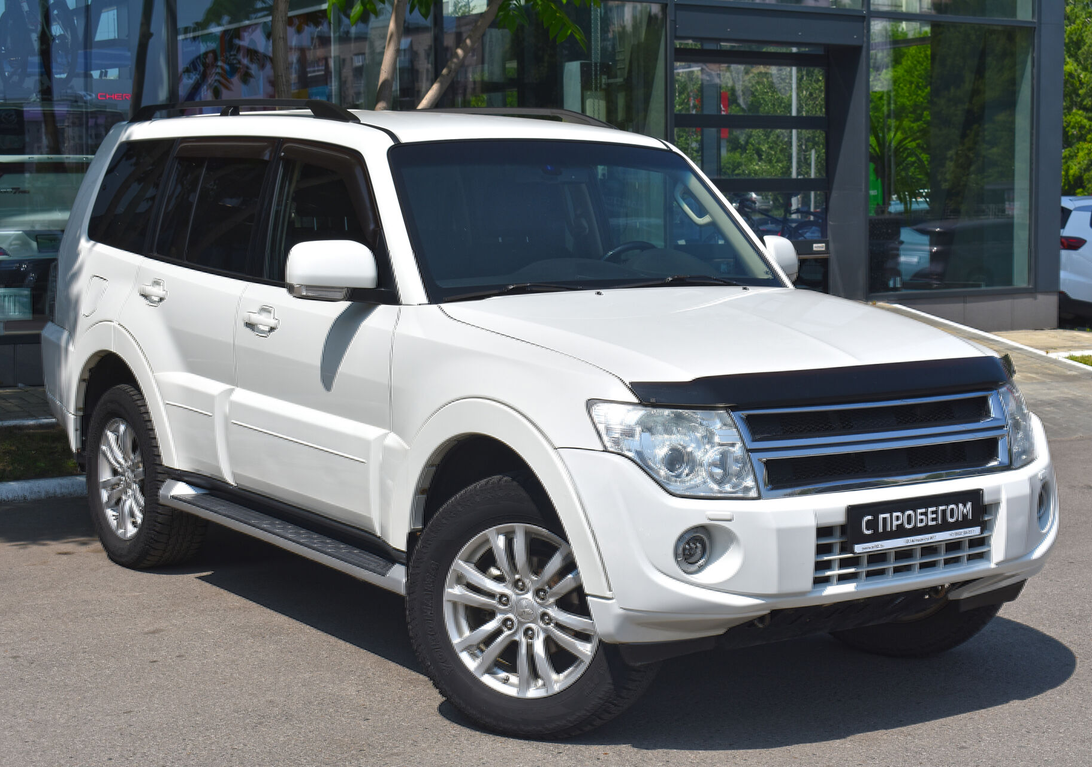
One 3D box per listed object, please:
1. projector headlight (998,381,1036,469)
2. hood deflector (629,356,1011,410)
[{"bbox_3d":[1.393,0.100,5.519,0.320,0.250,0.360,-4,7,-35],"label":"projector headlight"},{"bbox_3d":[0.870,-0.004,5.122,1.470,0.095,0.180,-4,7,-35],"label":"hood deflector"}]

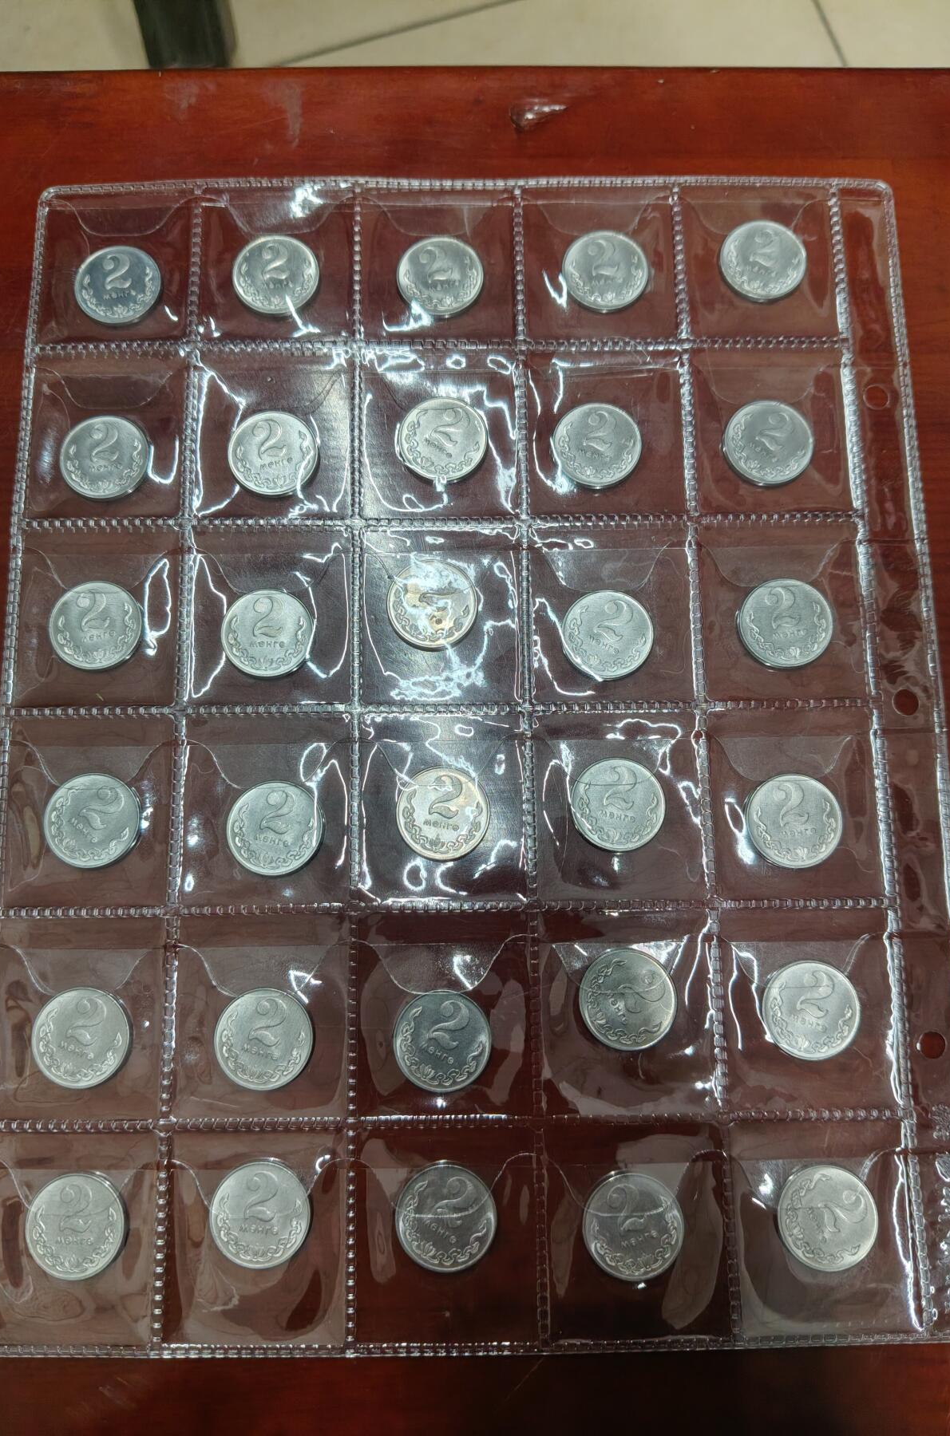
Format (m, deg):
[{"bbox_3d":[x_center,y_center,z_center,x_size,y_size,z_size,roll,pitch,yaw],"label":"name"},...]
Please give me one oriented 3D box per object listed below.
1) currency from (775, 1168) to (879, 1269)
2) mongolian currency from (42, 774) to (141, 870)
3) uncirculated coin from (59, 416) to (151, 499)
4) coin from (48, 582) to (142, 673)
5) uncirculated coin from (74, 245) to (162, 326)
[{"bbox_3d":[0.069,0.098,0.213,0.020,0.002,0.020,-1,80,0],"label":"currency"},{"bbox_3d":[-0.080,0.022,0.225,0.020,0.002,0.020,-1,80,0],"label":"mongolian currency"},{"bbox_3d":[-0.082,-0.057,0.237,0.020,0.002,0.020,0,80,0],"label":"uncirculated coin"},{"bbox_3d":[-0.081,-0.019,0.230,0.020,0.001,0.020,-1,80,0],"label":"coin"},{"bbox_3d":[-0.080,-0.098,0.244,0.020,0.001,0.020,-1,80,0],"label":"uncirculated coin"}]

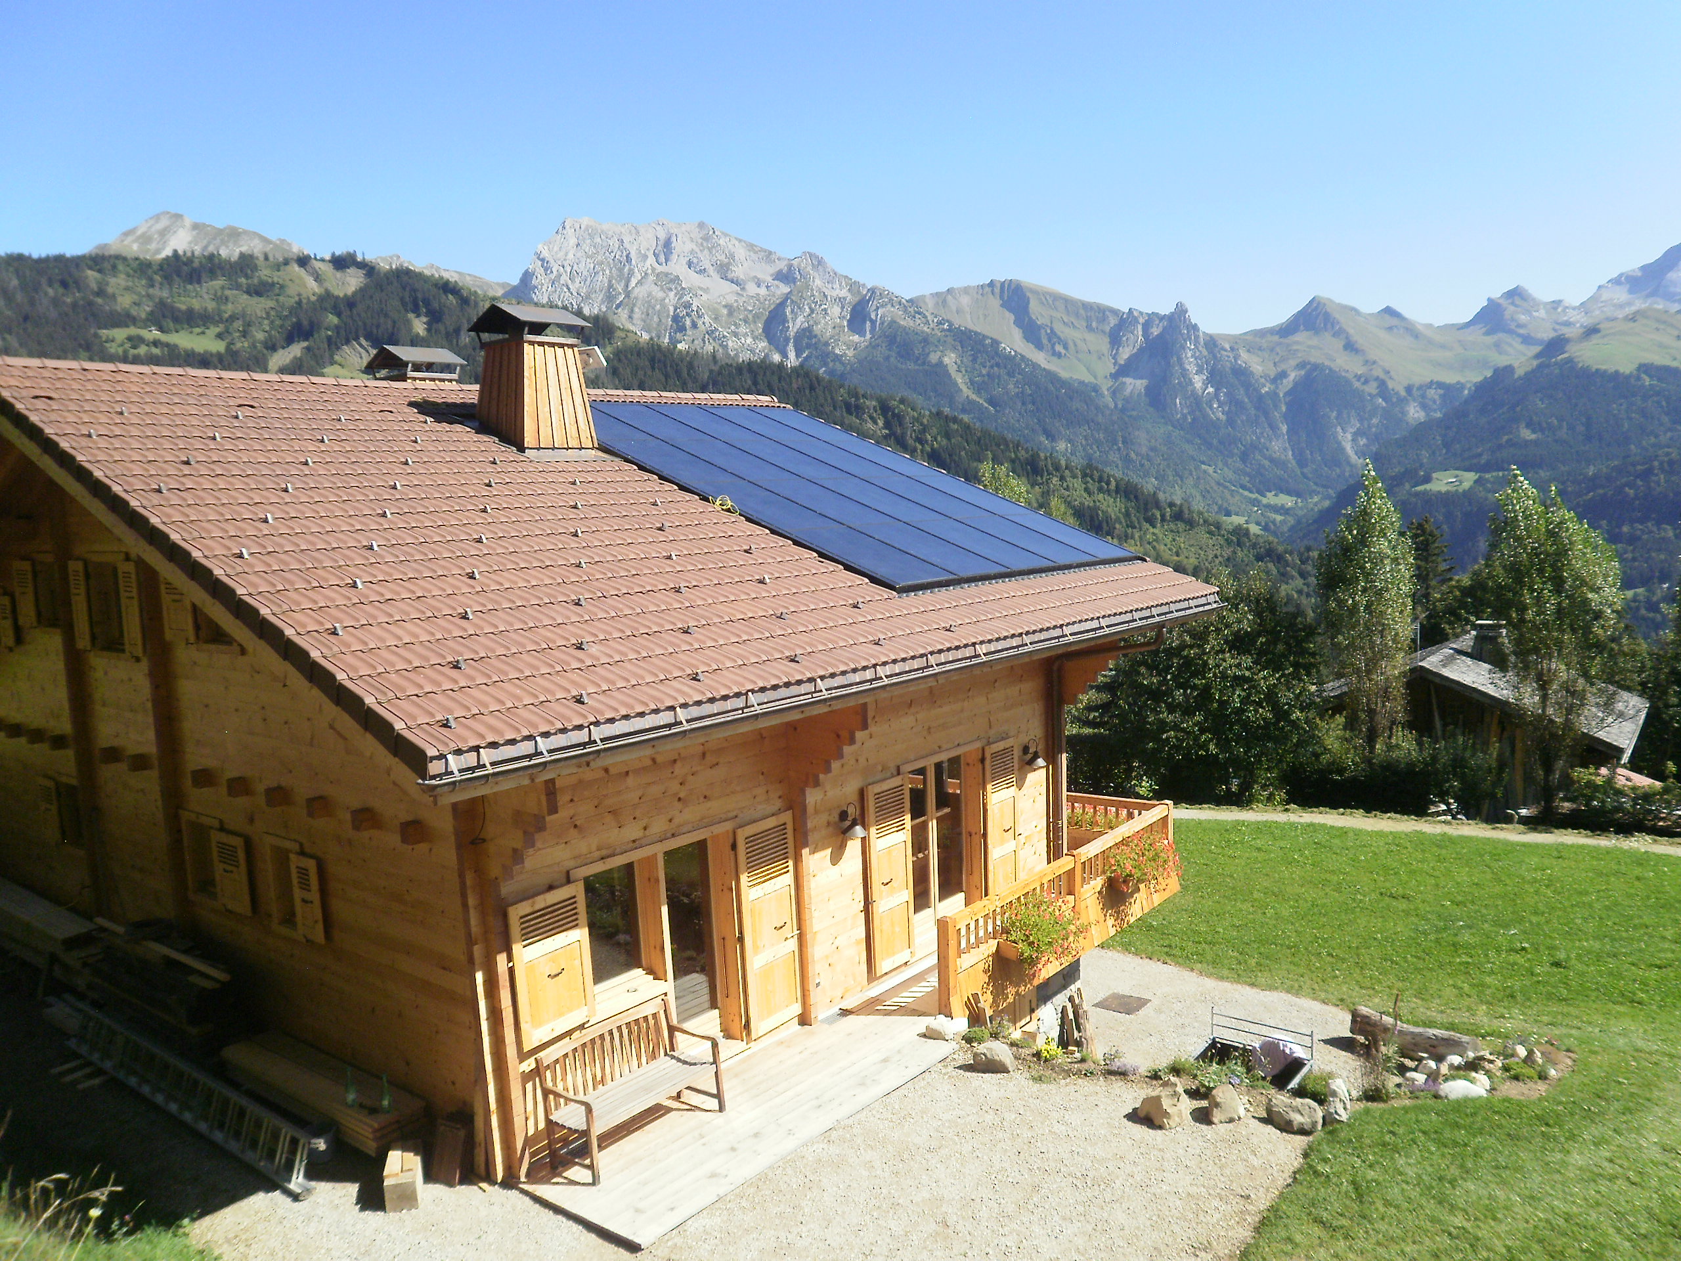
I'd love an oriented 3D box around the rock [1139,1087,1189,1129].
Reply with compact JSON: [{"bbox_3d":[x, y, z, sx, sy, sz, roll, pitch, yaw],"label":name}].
[{"bbox_3d":[2.786,4.103,10.866,0.450,0.360,0.370,-1,6,14],"label":"rock"}]

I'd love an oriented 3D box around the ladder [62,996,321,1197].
[{"bbox_3d":[-6.196,4.221,11.776,5.100,0.440,0.170,3,-4,39],"label":"ladder"}]

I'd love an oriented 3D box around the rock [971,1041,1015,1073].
[{"bbox_3d":[1.476,4.045,12.119,0.400,0.270,0.300,-2,7,6],"label":"rock"}]

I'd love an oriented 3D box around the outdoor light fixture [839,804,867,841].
[{"bbox_3d":[0.152,2.001,13.193,0.300,0.360,0.240,3,8,39],"label":"outdoor light fixture"}]

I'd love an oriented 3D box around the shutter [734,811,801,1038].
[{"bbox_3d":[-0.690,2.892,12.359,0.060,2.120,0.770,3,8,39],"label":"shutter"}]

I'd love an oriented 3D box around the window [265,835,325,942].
[{"bbox_3d":[-5.036,2.385,11.582,0.950,0.930,0.160,3,8,39],"label":"window"}]

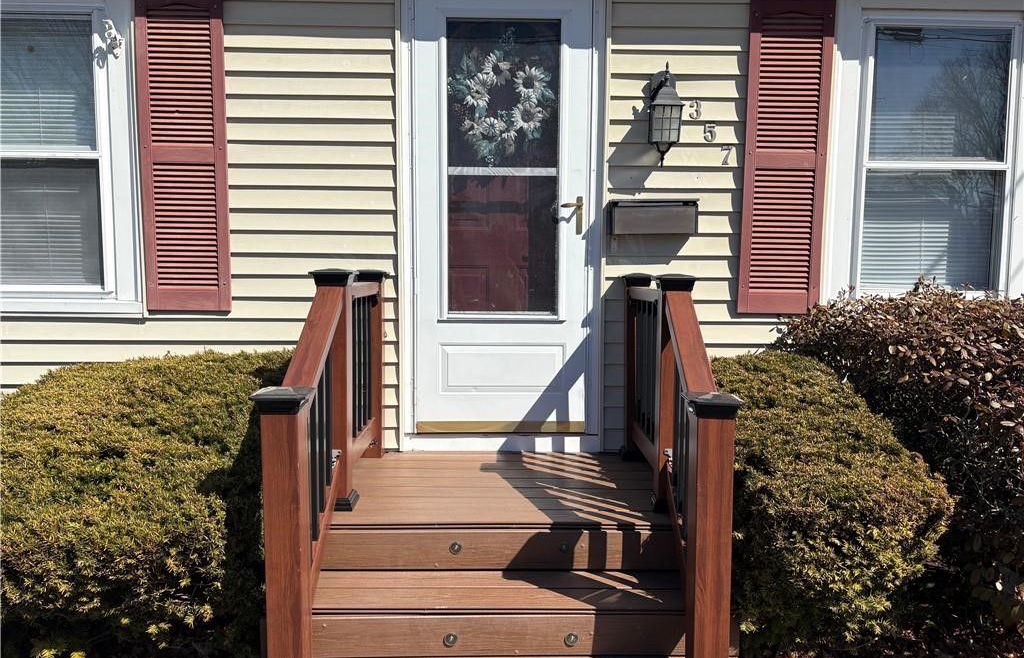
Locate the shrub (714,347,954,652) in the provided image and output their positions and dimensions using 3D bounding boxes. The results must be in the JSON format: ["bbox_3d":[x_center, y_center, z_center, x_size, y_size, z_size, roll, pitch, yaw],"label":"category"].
[{"bbox_3d":[1.103,0.631,3.007,0.920,1.030,0.920,0,6,-1],"label":"shrub"}]

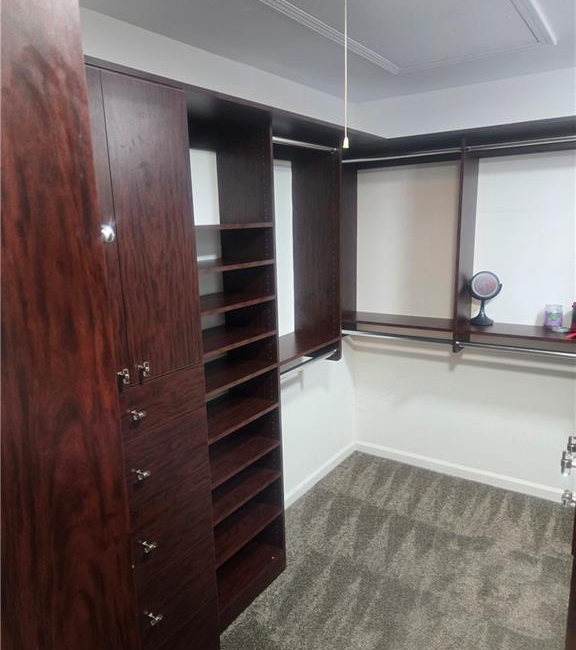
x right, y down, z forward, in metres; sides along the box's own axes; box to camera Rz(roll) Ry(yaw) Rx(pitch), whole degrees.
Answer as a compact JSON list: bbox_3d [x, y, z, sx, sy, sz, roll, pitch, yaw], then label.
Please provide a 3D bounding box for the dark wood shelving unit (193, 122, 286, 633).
[{"bbox_3d":[-0.327,0.219,2.196,0.305,2.156,0.595,6,14,33],"label":"dark wood shelving unit"}]

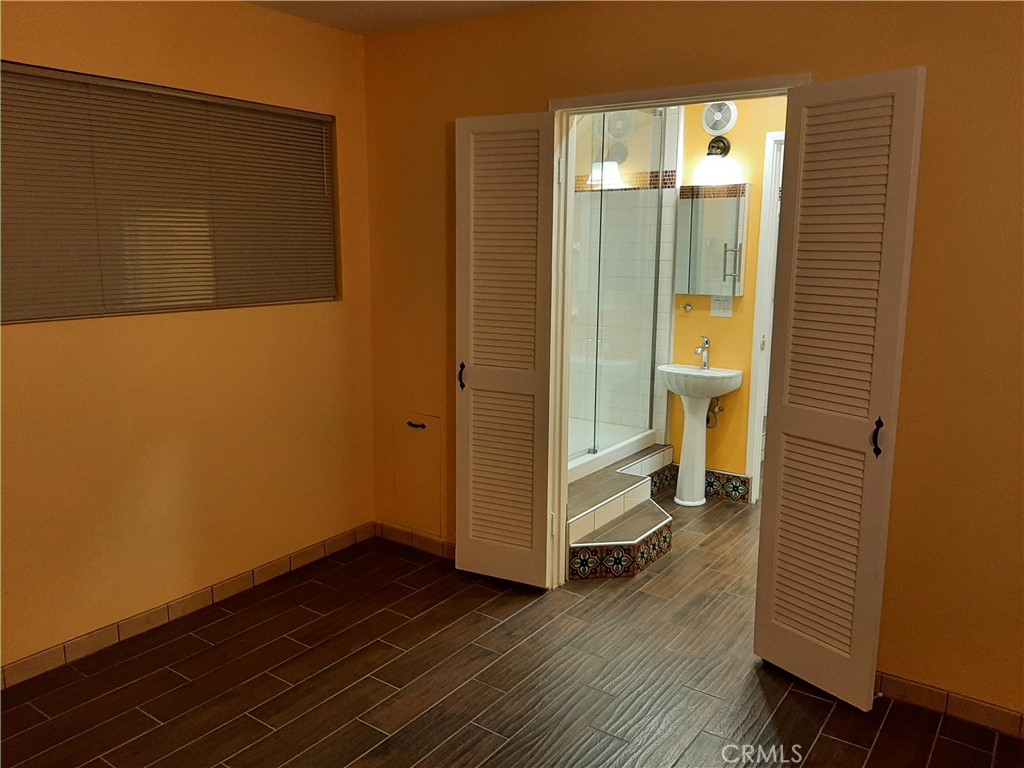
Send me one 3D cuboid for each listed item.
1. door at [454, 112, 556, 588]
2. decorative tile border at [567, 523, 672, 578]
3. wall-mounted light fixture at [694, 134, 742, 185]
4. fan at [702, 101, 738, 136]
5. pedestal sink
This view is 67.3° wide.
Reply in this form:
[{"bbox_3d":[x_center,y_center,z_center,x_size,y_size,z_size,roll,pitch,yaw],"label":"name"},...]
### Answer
[{"bbox_3d":[-0.039,-0.109,3.380,0.467,2.042,0.034,6,12,25],"label":"door"},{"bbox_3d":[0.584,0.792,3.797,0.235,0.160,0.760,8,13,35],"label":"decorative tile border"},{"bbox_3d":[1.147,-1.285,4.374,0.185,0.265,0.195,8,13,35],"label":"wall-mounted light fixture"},{"bbox_3d":[1.181,-1.527,4.394,0.214,0.214,0.055,8,13,35],"label":"fan"},{"bbox_3d":[1.074,0.317,4.606,0.445,0.805,0.380,8,13,35],"label":"pedestal sink"}]

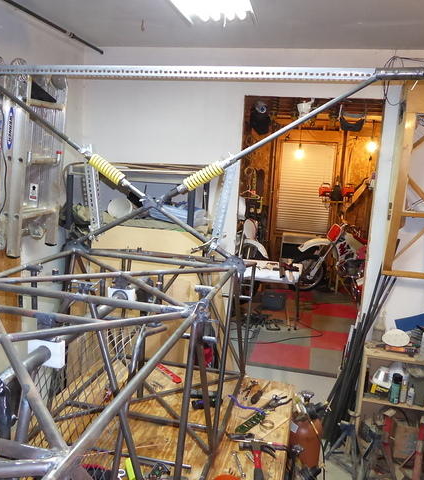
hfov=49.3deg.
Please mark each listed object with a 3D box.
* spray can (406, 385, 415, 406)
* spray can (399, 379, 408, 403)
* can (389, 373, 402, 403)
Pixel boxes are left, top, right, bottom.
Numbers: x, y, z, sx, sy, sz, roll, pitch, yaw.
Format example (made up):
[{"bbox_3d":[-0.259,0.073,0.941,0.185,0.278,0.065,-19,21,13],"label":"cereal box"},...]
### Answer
[{"bbox_3d":[1.451,1.133,3.367,0.050,0.163,0.050,6,11,13],"label":"spray can"},{"bbox_3d":[1.409,1.105,3.388,0.050,0.184,0.050,6,11,13],"label":"spray can"},{"bbox_3d":[1.193,0.961,2.982,0.066,0.203,0.066,6,10,12],"label":"can"}]

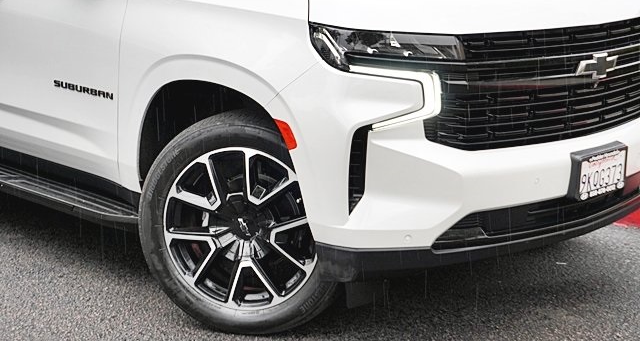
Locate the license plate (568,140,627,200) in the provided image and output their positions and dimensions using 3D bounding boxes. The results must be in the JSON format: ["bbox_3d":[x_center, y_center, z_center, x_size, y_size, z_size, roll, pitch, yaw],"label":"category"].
[{"bbox_3d":[1.020,0.009,4.156,0.315,0.165,0.042,-11,17,-44],"label":"license plate"}]

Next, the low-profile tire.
[{"bbox_3d":[-0.247,0.190,4.232,0.830,0.830,0.283,1,10,16],"label":"low-profile tire"}]

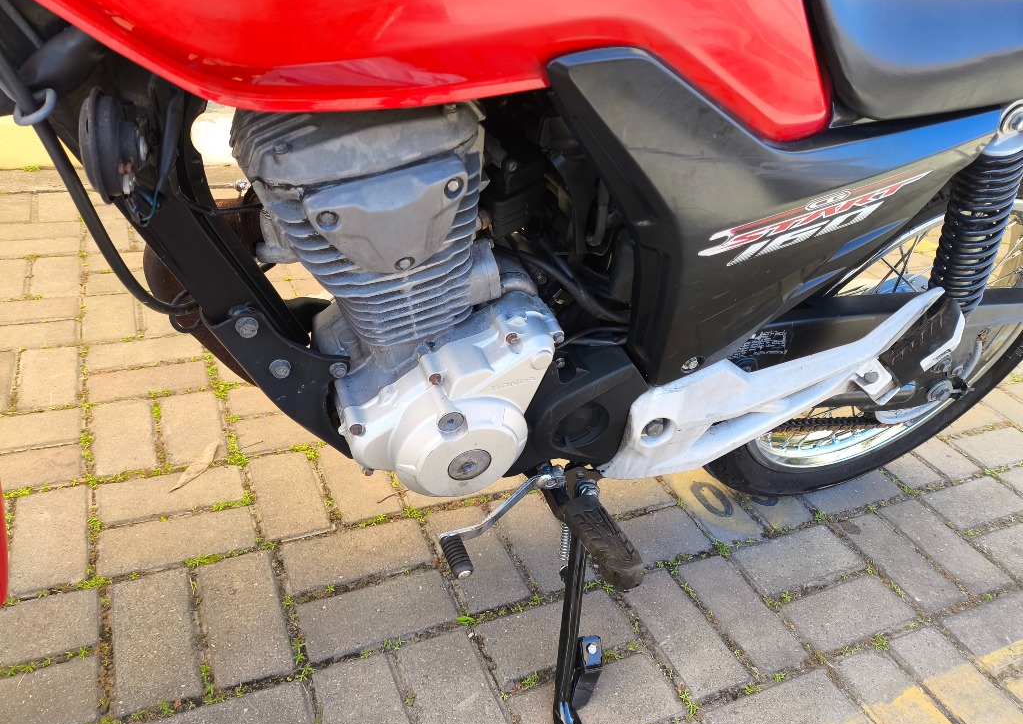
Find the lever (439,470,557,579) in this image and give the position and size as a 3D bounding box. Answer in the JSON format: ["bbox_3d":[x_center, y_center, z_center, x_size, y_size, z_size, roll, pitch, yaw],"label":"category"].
[{"bbox_3d":[-0.009,0.172,0.783,0.132,0.086,0.077,-4,42,-21],"label":"lever"}]

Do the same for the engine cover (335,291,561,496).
[{"bbox_3d":[-0.064,0.035,0.729,0.220,0.257,0.075,-4,42,-21],"label":"engine cover"}]

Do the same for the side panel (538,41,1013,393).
[{"bbox_3d":[0.207,-0.119,0.698,0.475,0.325,0.080,-4,42,-21],"label":"side panel"}]

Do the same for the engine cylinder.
[{"bbox_3d":[-0.123,-0.154,0.651,0.190,0.250,0.170,-16,45,-10],"label":"engine cylinder"}]

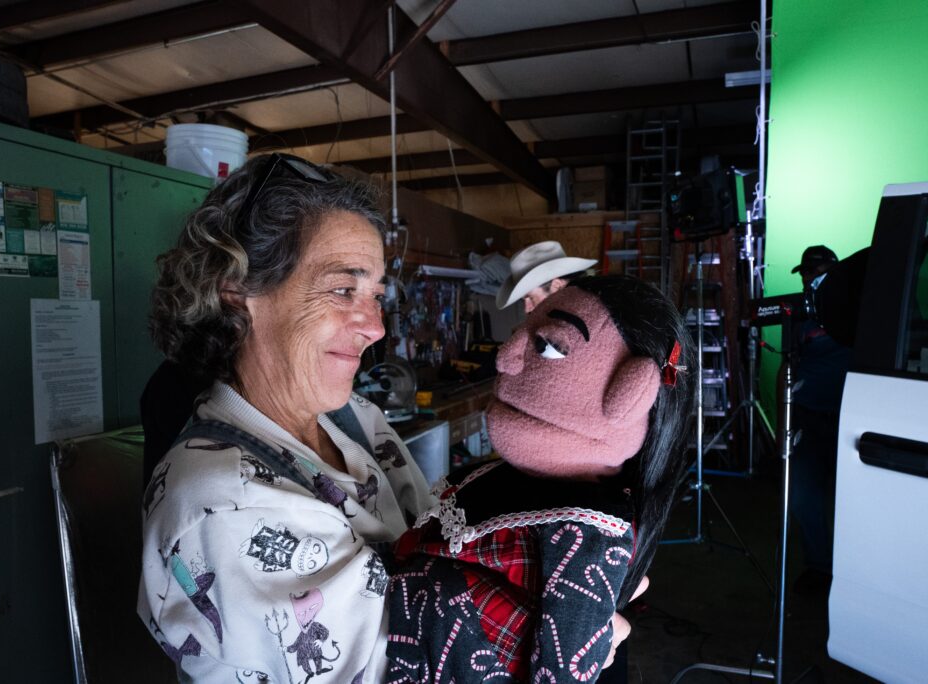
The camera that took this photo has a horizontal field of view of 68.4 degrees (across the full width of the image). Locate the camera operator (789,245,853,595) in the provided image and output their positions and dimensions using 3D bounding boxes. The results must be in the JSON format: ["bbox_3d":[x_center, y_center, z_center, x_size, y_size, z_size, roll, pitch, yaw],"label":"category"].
[{"bbox_3d":[1.934,0.423,3.642,0.420,1.800,0.520,-1,3,-16],"label":"camera operator"}]

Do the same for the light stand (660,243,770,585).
[{"bbox_3d":[1.347,0.358,4.042,0.880,1.900,0.920,-1,3,0],"label":"light stand"}]

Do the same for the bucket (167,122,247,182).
[{"bbox_3d":[-1.004,-0.633,2.699,0.305,0.370,0.305,-1,3,0],"label":"bucket"}]

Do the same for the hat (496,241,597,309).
[{"bbox_3d":[0.297,-0.234,2.370,0.380,0.145,0.320,-28,12,-17],"label":"hat"}]

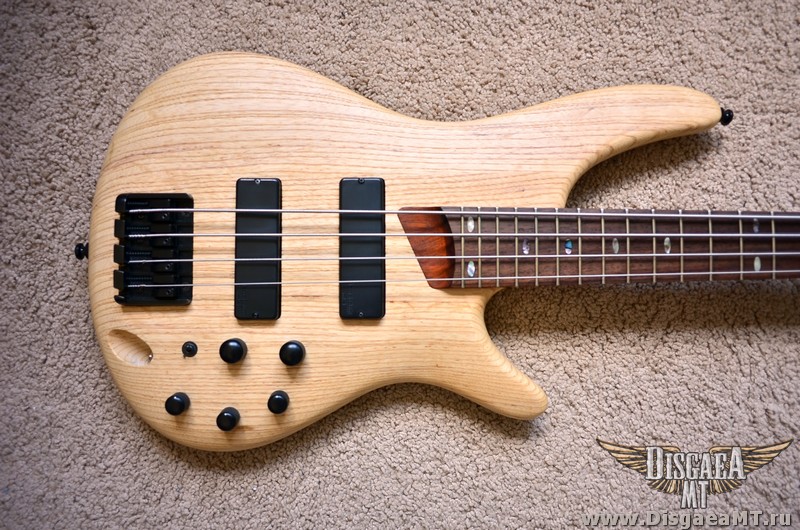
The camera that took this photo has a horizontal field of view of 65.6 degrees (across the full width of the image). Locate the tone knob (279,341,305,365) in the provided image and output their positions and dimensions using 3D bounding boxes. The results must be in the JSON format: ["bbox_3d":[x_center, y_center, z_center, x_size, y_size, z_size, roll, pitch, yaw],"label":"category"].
[{"bbox_3d":[-0.081,0.066,0.467,0.018,0.016,0.018,0,88,-2],"label":"tone knob"}]

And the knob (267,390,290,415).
[{"bbox_3d":[-0.092,0.104,0.469,0.015,0.016,0.015,0,89,-2],"label":"knob"}]

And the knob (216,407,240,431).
[{"bbox_3d":[-0.130,0.117,0.470,0.015,0.016,0.015,0,91,-2],"label":"knob"}]

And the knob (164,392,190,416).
[{"bbox_3d":[-0.169,0.105,0.470,0.015,0.016,0.015,0,89,-2],"label":"knob"}]

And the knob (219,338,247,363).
[{"bbox_3d":[-0.126,0.065,0.468,0.018,0.016,0.018,0,88,-2],"label":"knob"}]

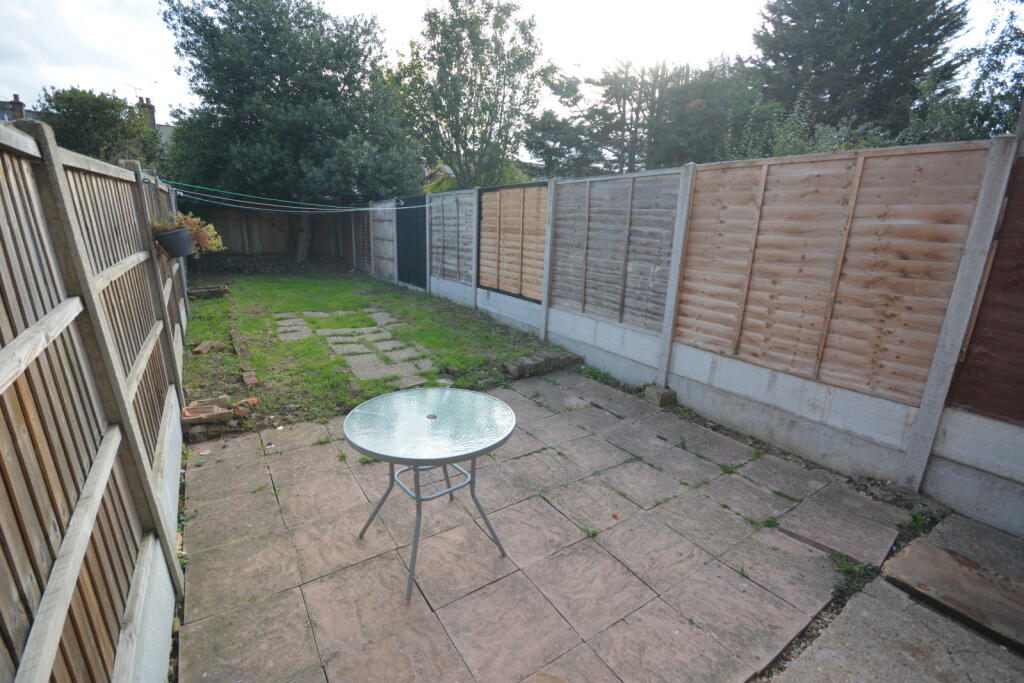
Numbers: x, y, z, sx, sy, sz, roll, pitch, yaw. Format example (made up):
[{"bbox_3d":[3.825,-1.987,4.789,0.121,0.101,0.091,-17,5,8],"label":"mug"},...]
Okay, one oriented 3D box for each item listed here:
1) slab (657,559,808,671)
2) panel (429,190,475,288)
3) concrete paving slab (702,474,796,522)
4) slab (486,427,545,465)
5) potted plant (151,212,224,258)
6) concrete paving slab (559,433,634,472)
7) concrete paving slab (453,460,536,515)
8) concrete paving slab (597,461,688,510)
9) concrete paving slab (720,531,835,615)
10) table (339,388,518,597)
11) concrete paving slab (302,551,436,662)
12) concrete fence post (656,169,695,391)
[{"bbox_3d":[0.962,1.174,1.854,0.445,0.050,0.420,-7,16,-33],"label":"slab"},{"bbox_3d":[-1.099,-1.897,7.763,0.050,1.549,1.820,-7,16,-33],"label":"panel"},{"bbox_3d":[1.507,1.015,2.772,0.450,0.040,0.450,-7,16,-34],"label":"concrete paving slab"},{"bbox_3d":[-0.025,0.805,3.293,0.450,0.050,0.450,-7,16,-33],"label":"slab"},{"bbox_3d":[-3.107,-1.012,4.114,0.530,0.410,0.460,-7,16,-34],"label":"potted plant"},{"bbox_3d":[0.622,0.861,3.245,0.450,0.040,0.450,-6,16,-35],"label":"concrete paving slab"},{"bbox_3d":[-0.145,0.941,2.689,0.445,0.040,0.445,-7,16,-33],"label":"concrete paving slab"},{"bbox_3d":[0.870,0.963,2.884,0.450,0.040,0.450,-6,16,-35],"label":"concrete paving slab"},{"bbox_3d":[1.374,1.167,2.170,0.450,0.040,0.450,-6,16,-35],"label":"concrete paving slab"},{"bbox_3d":[-0.387,0.696,2.084,0.790,0.700,0.790,3,14,-1],"label":"table"},{"bbox_3d":[-0.646,1.143,1.870,0.450,0.040,0.450,-7,16,-34],"label":"concrete paving slab"},{"bbox_3d":[1.555,-0.529,4.035,0.110,2.143,0.100,-6,15,-33],"label":"concrete fence post"}]

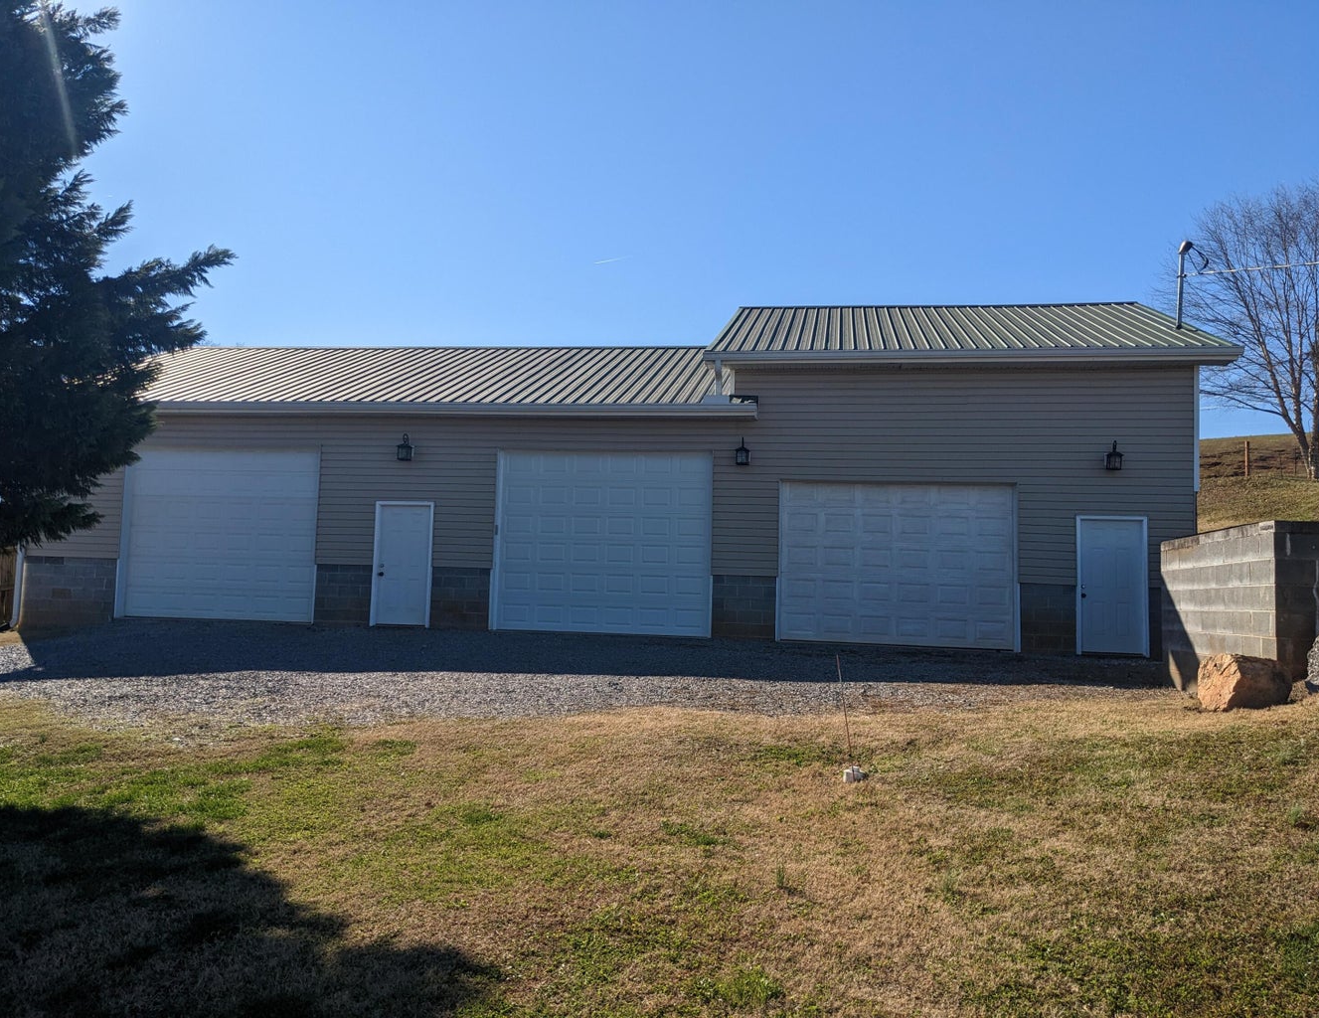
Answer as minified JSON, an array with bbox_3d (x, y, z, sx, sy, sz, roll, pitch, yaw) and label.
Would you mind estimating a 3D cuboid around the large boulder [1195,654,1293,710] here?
[{"bbox_3d":[4.332,1.278,7.850,0.620,0.430,0.570,-1,-5,29],"label":"large boulder"}]

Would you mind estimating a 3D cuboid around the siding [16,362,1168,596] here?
[{"bbox_3d":[-1.462,-0.661,17.560,19.510,3.376,0.150,1,-4,8],"label":"siding"}]

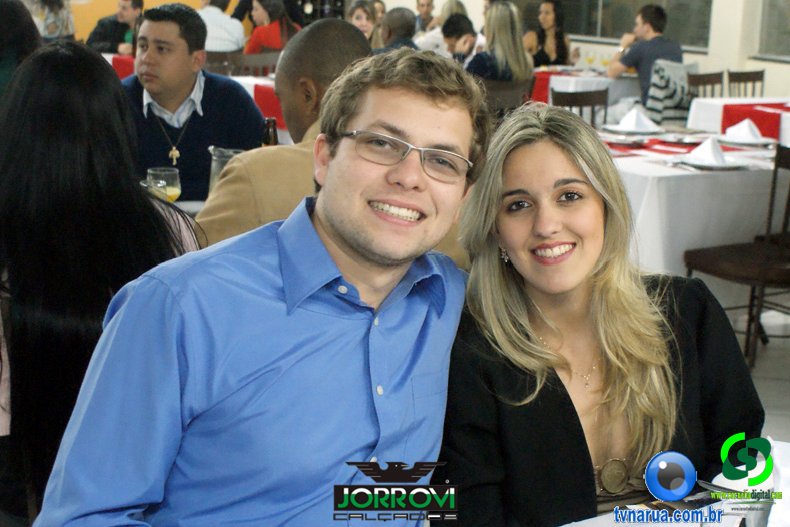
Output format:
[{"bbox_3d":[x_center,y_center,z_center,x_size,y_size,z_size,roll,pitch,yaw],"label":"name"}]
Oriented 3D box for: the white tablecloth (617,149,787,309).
[{"bbox_3d":[1.298,-0.254,3.971,1.180,0.495,1.150,-4,16,-14],"label":"white tablecloth"}]

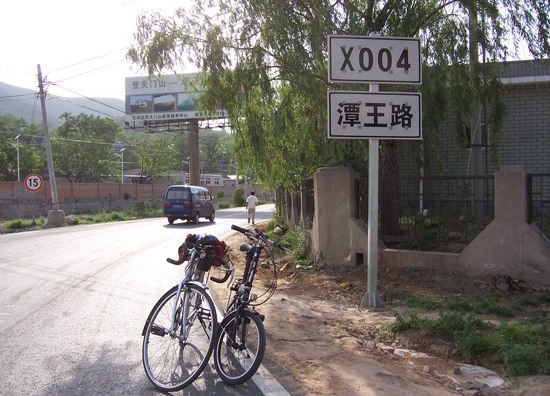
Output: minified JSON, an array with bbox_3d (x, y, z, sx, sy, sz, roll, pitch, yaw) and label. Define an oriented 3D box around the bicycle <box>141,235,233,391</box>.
[{"bbox_3d":[-0.630,0.730,3.840,0.520,0.950,1.650,5,1,-5],"label":"bicycle"}]

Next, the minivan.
[{"bbox_3d":[-4.400,0.360,27.400,1.520,1.870,3.700,0,1,11],"label":"minivan"}]

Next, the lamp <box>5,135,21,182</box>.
[{"bbox_3d":[-24.000,-2.330,48.000,1.500,6.900,0.600,0,1,18],"label":"lamp"}]

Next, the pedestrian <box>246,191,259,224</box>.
[{"bbox_3d":[-1.170,0.540,27.200,0.570,1.710,0.420,0,1,6],"label":"pedestrian"}]

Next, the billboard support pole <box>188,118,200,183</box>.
[{"bbox_3d":[-10.600,-4.800,69.000,1.270,11.400,1.270,0,1,0],"label":"billboard support pole"}]

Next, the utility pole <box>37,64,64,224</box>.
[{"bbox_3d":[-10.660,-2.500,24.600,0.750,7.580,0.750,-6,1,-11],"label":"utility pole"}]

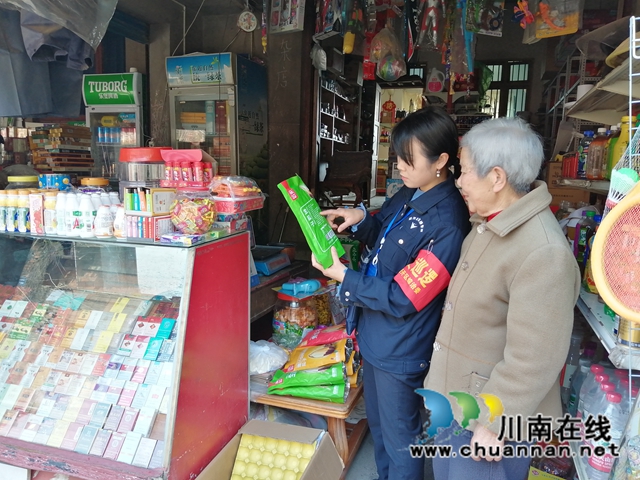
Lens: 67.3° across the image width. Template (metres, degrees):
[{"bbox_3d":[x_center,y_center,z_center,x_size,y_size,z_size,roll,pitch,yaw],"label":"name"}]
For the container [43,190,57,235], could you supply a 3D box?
[{"bbox_3d":[-0.943,-0.096,1.680,0.043,0.147,0.043,4,9,13],"label":"container"}]

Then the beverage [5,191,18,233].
[{"bbox_3d":[-1.107,-0.109,1.722,0.043,0.149,0.043,4,9,13],"label":"beverage"}]

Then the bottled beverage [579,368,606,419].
[{"bbox_3d":[0.824,0.496,1.449,0.064,0.226,0.064,5,9,19],"label":"bottled beverage"}]

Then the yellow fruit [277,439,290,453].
[{"bbox_3d":[-0.140,0.787,1.840,0.050,0.050,0.050,2,9,0],"label":"yellow fruit"}]

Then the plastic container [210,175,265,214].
[{"bbox_3d":[-0.336,-0.184,1.894,0.126,0.130,0.200,5,11,24],"label":"plastic container"}]

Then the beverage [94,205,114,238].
[{"bbox_3d":[-0.735,-0.064,1.631,0.062,0.113,0.062,4,10,17],"label":"beverage"}]

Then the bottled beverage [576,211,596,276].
[{"bbox_3d":[0.838,0.021,1.491,0.064,0.222,0.064,4,11,18],"label":"bottled beverage"}]

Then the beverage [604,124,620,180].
[{"bbox_3d":[1.173,-0.344,1.911,0.066,0.217,0.066,4,11,18],"label":"beverage"}]

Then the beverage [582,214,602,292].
[{"bbox_3d":[0.847,0.038,1.465,0.060,0.232,0.060,4,9,13],"label":"beverage"}]

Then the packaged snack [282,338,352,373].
[{"bbox_3d":[-0.006,0.457,1.900,0.270,0.050,0.155,-15,22,24],"label":"packaged snack"}]

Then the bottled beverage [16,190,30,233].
[{"bbox_3d":[-1.064,-0.107,1.717,0.043,0.149,0.043,4,9,13],"label":"bottled beverage"}]

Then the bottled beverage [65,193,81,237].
[{"bbox_3d":[-0.858,-0.087,1.656,0.050,0.147,0.050,4,10,17],"label":"bottled beverage"}]

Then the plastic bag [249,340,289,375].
[{"bbox_3d":[-0.247,0.531,2.180,0.220,0.130,0.180,2,9,0],"label":"plastic bag"}]

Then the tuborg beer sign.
[{"bbox_3d":[-1.607,-1.159,3.719,0.500,0.245,0.100,4,9,16],"label":"tuborg beer sign"}]

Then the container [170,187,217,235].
[{"bbox_3d":[-0.454,-0.105,1.728,0.158,0.165,0.158,4,10,17],"label":"container"}]

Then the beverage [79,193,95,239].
[{"bbox_3d":[-0.798,-0.083,1.635,0.050,0.147,0.050,4,10,17],"label":"beverage"}]

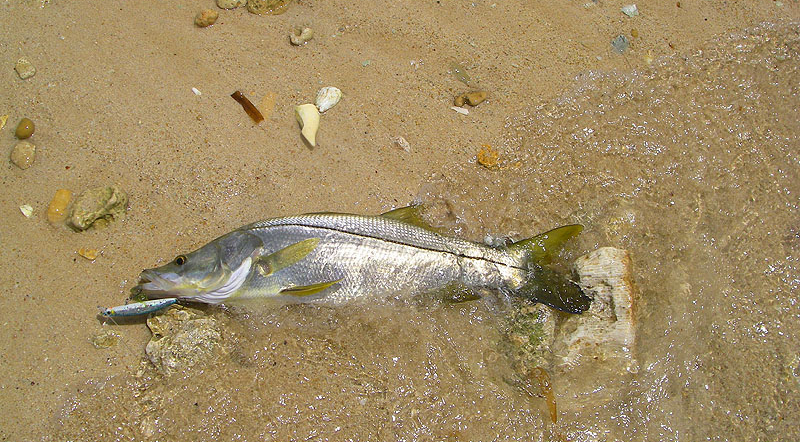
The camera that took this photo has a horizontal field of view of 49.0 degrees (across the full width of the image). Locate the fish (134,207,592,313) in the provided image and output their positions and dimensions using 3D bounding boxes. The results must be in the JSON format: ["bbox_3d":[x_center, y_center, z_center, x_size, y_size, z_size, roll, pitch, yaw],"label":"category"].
[{"bbox_3d":[-0.058,0.051,1.348,0.694,0.085,0.171,0,64,0],"label":"fish"}]

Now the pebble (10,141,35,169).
[{"bbox_3d":[-0.607,-0.105,1.411,0.035,0.030,0.049,5,65,2],"label":"pebble"}]

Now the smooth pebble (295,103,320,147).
[{"bbox_3d":[-0.150,-0.163,1.492,0.036,0.014,0.083,-14,65,-7],"label":"smooth pebble"}]

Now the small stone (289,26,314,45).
[{"bbox_3d":[-0.176,-0.330,1.571,0.043,0.020,0.034,0,64,0],"label":"small stone"}]

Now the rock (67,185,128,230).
[{"bbox_3d":[-0.485,-0.023,1.408,0.098,0.050,0.063,-7,64,-3],"label":"rock"}]

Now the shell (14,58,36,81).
[{"bbox_3d":[-0.624,-0.254,1.463,0.029,0.014,0.044,-29,68,-13],"label":"shell"}]

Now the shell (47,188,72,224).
[{"bbox_3d":[-0.525,-0.022,1.354,0.029,0.017,0.056,4,65,2],"label":"shell"}]

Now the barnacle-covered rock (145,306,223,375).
[{"bbox_3d":[-0.323,0.177,1.309,0.119,0.060,0.097,0,64,0],"label":"barnacle-covered rock"}]

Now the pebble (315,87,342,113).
[{"bbox_3d":[-0.117,-0.197,1.435,0.034,0.015,0.049,24,67,11],"label":"pebble"}]

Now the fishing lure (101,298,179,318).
[{"bbox_3d":[-0.393,0.131,1.328,0.117,0.020,0.021,-10,64,-5],"label":"fishing lure"}]

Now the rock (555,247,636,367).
[{"bbox_3d":[0.293,0.129,1.324,0.123,0.075,0.180,0,64,0],"label":"rock"}]

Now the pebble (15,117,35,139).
[{"bbox_3d":[-0.602,-0.148,1.409,0.028,0.022,0.037,5,65,2],"label":"pebble"}]

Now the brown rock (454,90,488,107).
[{"bbox_3d":[0.118,-0.203,1.465,0.049,0.018,0.022,-18,65,-9],"label":"brown rock"}]

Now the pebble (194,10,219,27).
[{"bbox_3d":[-0.337,-0.352,1.529,0.043,0.025,0.030,-26,68,-11],"label":"pebble"}]

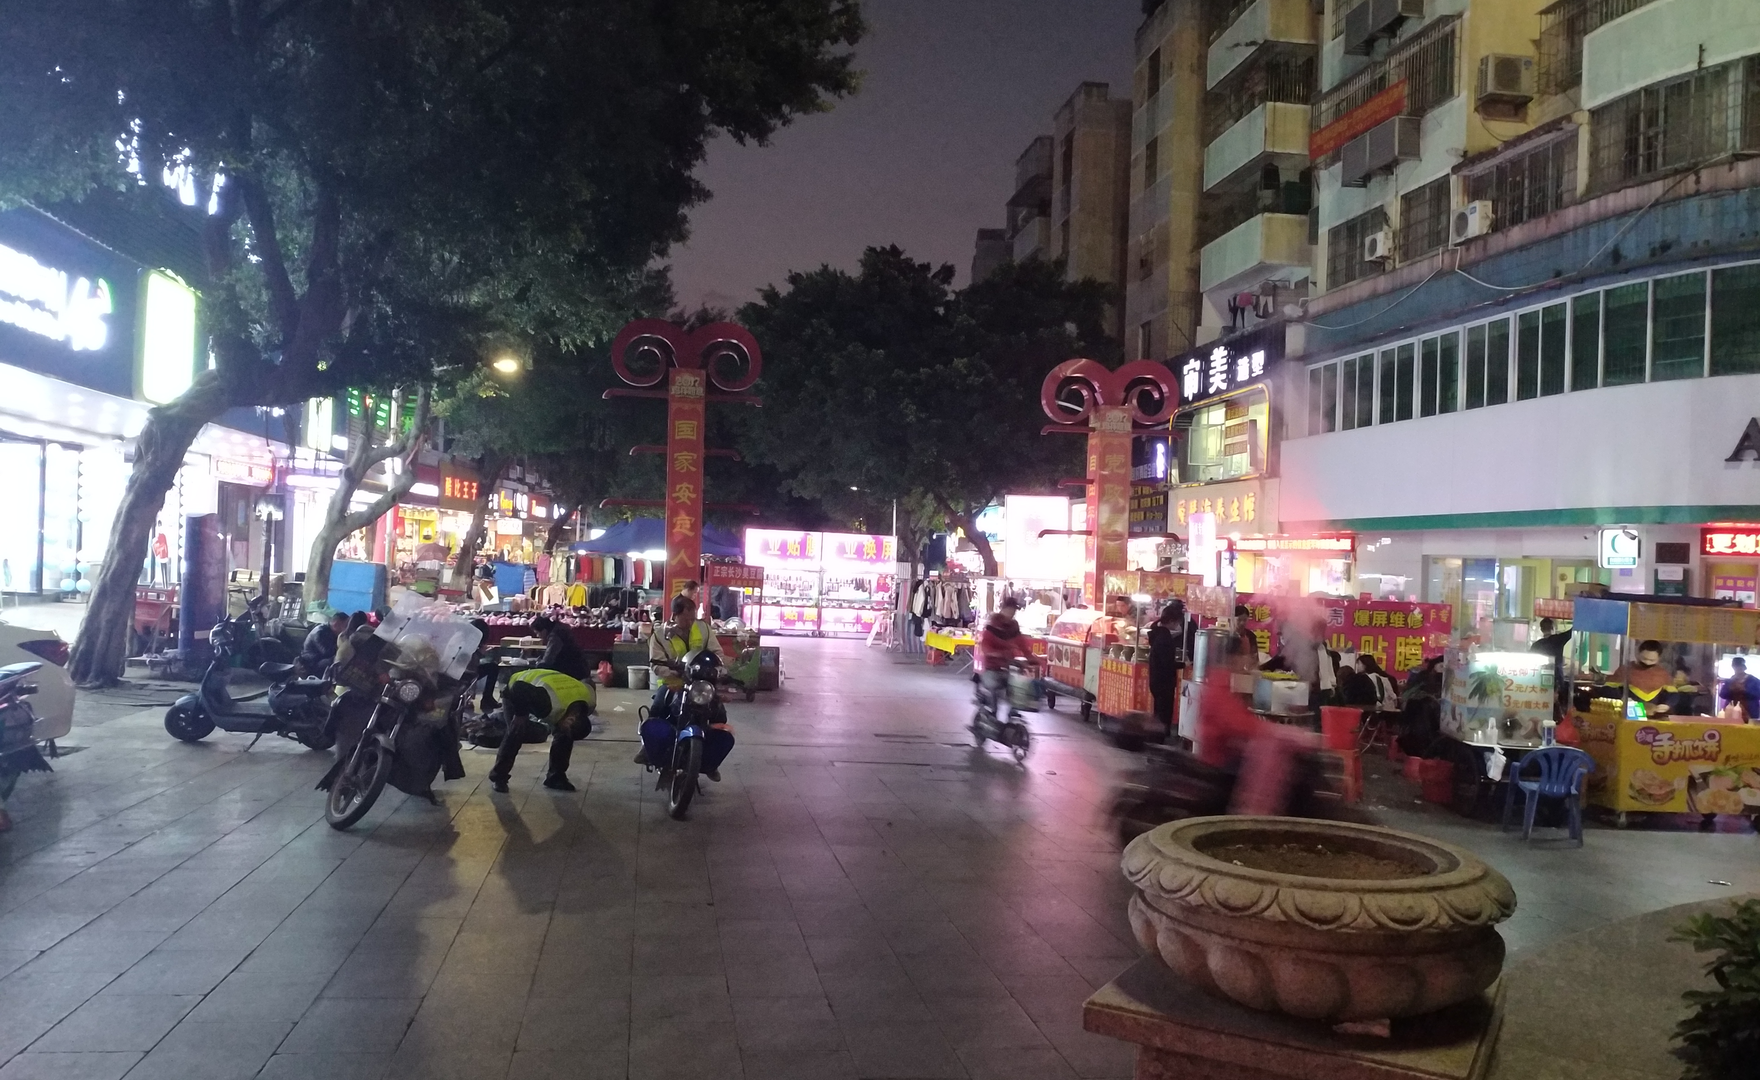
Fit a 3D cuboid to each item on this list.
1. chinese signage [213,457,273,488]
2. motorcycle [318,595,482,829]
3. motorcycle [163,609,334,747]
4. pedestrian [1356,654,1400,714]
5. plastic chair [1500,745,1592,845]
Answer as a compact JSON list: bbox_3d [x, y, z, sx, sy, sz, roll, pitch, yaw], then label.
[{"bbox_3d":[-17.400,-1.850,38.000,0.200,0.620,5.200,2,0,-10],"label":"chinese signage"},{"bbox_3d":[-3.081,1.106,9.040,0.870,1.350,1.920,2,-1,5],"label":"motorcycle"},{"bbox_3d":[-5.350,1.210,11.800,1.700,1.100,0.680,2,0,3],"label":"motorcycle"},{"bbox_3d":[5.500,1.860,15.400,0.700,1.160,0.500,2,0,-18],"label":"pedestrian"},{"bbox_3d":[5.080,1.930,10.430,0.580,0.750,0.550,2,0,14],"label":"plastic chair"}]

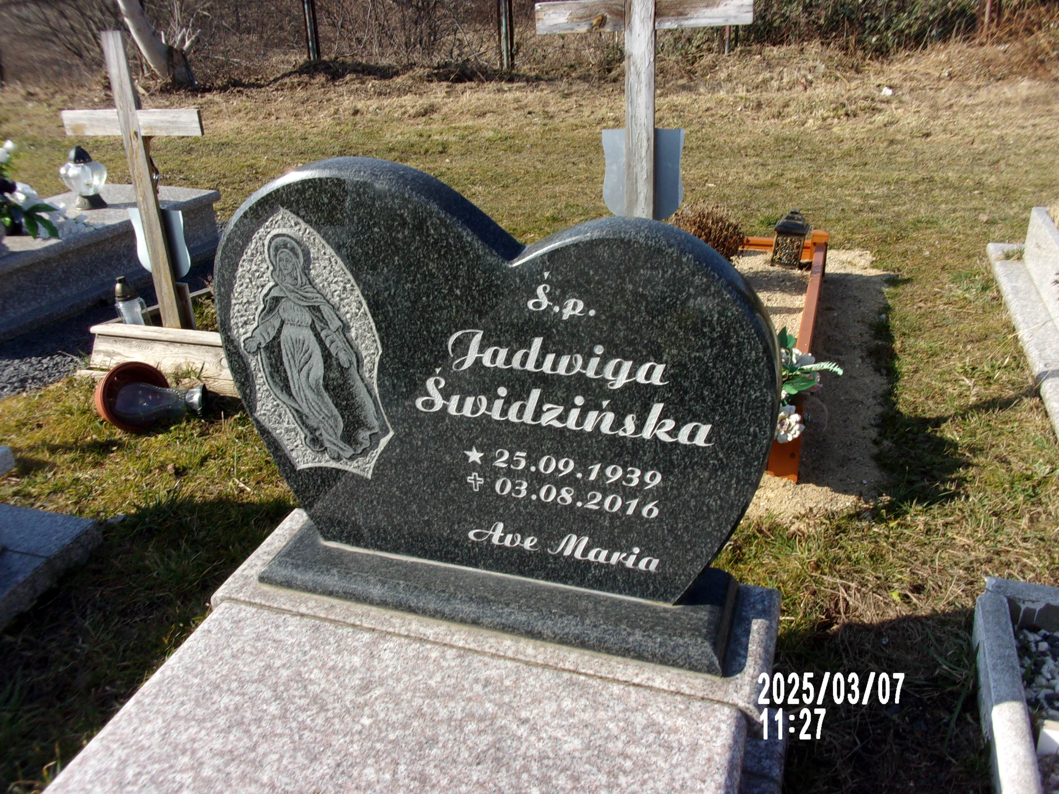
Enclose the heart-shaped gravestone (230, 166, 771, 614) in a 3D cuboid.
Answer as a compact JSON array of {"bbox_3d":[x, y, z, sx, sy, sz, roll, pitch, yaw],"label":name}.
[{"bbox_3d":[-0.079,0.007,1.560,1.000,0.830,0.260,7,27,17],"label":"heart-shaped gravestone"}]

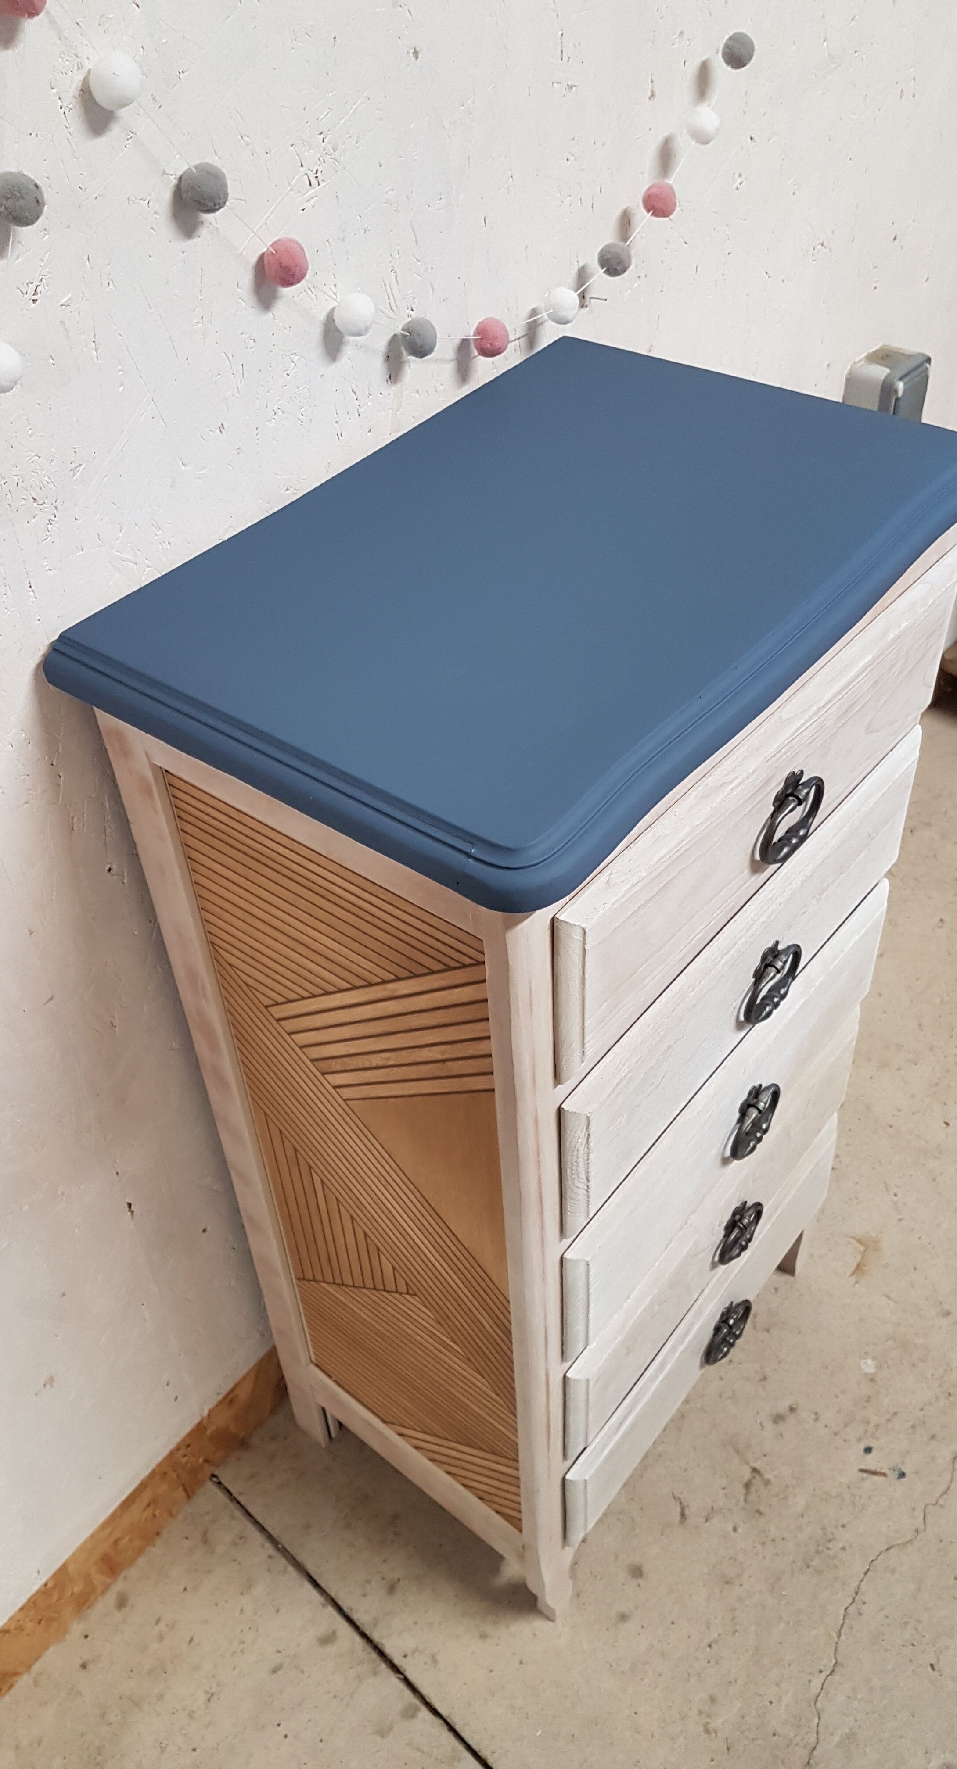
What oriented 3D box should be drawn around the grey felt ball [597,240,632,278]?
[{"bbox_3d":[0.096,-0.436,0.927,0.023,0.023,0.023,-2,42,2],"label":"grey felt ball"}]

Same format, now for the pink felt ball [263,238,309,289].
[{"bbox_3d":[-0.108,-0.349,0.746,0.025,0.025,0.025,-2,42,2],"label":"pink felt ball"}]

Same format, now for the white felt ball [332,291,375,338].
[{"bbox_3d":[-0.071,-0.327,0.763,0.023,0.023,0.023,-2,42,2],"label":"white felt ball"}]

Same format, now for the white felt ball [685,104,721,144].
[{"bbox_3d":[0.168,-0.568,0.994,0.025,0.025,0.025,-2,42,2],"label":"white felt ball"}]

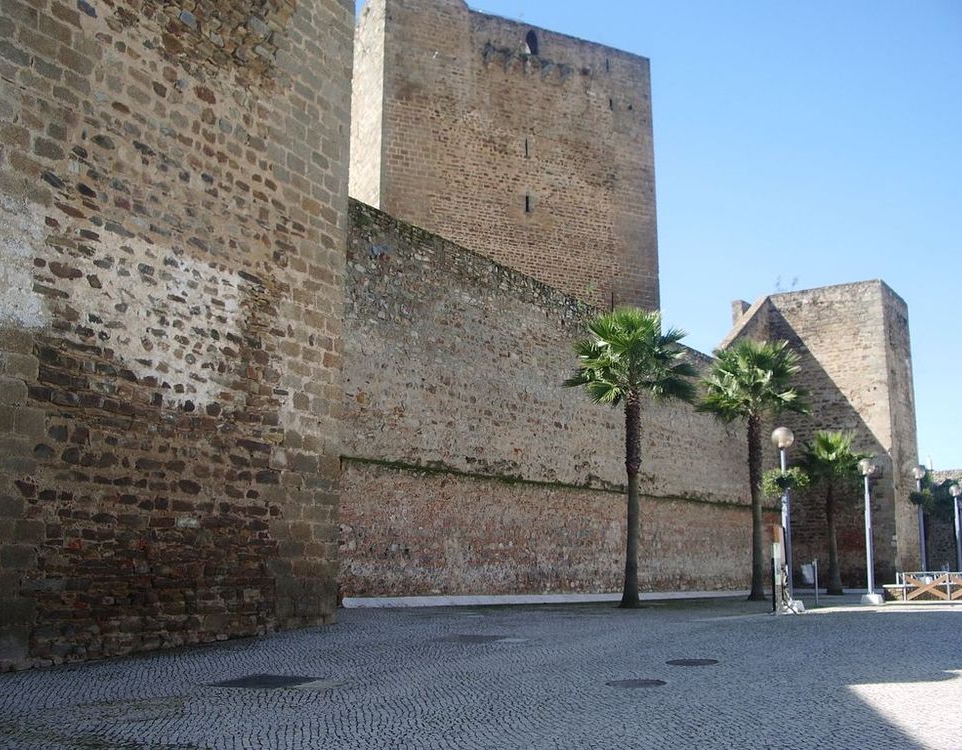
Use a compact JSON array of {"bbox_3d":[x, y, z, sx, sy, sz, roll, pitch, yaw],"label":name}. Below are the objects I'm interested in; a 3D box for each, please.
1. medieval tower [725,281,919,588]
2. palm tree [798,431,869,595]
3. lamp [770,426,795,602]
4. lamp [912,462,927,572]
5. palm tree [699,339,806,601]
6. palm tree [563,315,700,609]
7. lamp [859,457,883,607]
[{"bbox_3d":[15.050,2.883,43.151,5.400,12.311,5.200,-6,-12,33],"label":"medieval tower"},{"bbox_3d":[13.250,5.178,38.522,2.900,6.158,2.900,1,-10,0],"label":"palm tree"},{"bbox_3d":[7.559,3.486,24.977,0.550,4.454,0.550,1,-10,0],"label":"lamp"},{"bbox_3d":[17.726,5.954,40.691,0.550,4.621,0.550,1,-10,0],"label":"lamp"},{"bbox_3d":[8.943,3.003,33.227,3.600,8.583,3.600,1,-10,0],"label":"palm tree"},{"bbox_3d":[3.895,2.057,26.672,3.500,7.934,3.500,1,-10,0],"label":"palm tree"},{"bbox_3d":[12.265,4.876,31.984,0.650,4.535,0.650,1,-10,0],"label":"lamp"}]

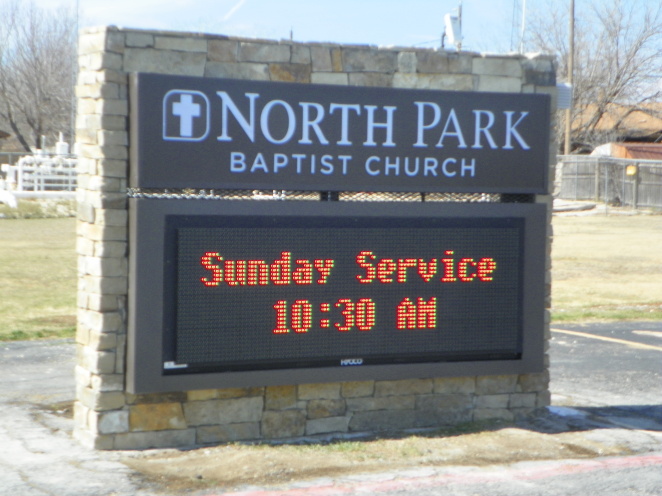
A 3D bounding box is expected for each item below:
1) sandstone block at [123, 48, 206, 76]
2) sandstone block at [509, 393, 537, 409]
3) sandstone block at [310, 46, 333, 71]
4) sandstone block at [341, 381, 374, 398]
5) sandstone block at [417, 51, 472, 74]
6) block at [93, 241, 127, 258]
[{"bbox_3d":[-0.821,-0.891,7.204,0.423,0.118,0.120,0,2,-28],"label":"sandstone block"},{"bbox_3d":[1.000,0.812,7.987,0.174,0.078,0.100,0,2,-27],"label":"sandstone block"},{"bbox_3d":[-0.069,-0.929,7.355,0.110,0.117,0.100,0,2,-27],"label":"sandstone block"},{"bbox_3d":[0.113,0.708,7.522,0.188,0.086,0.100,0,2,-27],"label":"sandstone block"},{"bbox_3d":[0.577,-0.979,7.934,0.343,0.108,0.120,0,2,-28],"label":"sandstone block"},{"bbox_3d":[-1.024,0.005,6.920,0.116,0.076,0.130,0,2,-27],"label":"block"}]

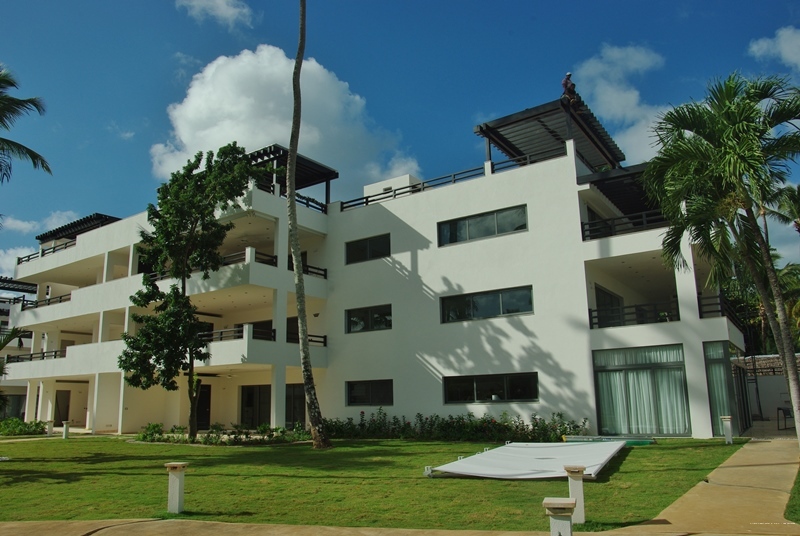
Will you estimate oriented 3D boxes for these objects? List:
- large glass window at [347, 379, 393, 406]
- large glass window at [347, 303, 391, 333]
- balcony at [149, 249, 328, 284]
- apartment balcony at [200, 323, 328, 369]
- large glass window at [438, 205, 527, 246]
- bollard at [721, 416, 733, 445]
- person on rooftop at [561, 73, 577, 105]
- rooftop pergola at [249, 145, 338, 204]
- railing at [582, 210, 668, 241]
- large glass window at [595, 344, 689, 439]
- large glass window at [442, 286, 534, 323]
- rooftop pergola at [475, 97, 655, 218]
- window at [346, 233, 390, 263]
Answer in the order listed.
[{"bbox_3d":[-1.342,5.606,24.873,2.700,1.102,0.160,-10,-15,34],"label":"large glass window"},{"bbox_3d":[-1.367,2.291,24.802,2.551,1.073,0.140,-10,-16,32],"label":"large glass window"},{"bbox_3d":[-8.287,0.927,27.752,8.250,1.570,4.800,-10,-15,34],"label":"balcony"},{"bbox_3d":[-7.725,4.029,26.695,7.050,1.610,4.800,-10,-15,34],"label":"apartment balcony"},{"bbox_3d":[3.297,-1.645,22.532,3.939,1.068,0.140,-10,-16,32],"label":"large glass window"},{"bbox_3d":[9.176,4.555,15.606,0.270,0.750,0.270,-10,-16,32],"label":"bollard"},{"bbox_3d":[6.329,-6.743,20.900,0.500,1.100,0.500,-10,-16,32],"label":"person on rooftop"},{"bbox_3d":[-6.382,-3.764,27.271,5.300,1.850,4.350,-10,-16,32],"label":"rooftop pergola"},{"bbox_3d":[7.931,-1.539,19.662,3.000,0.790,0.120,-10,-15,34],"label":"railing"},{"bbox_3d":[7.921,4.061,18.236,2.750,2.750,0.150,-10,-16,32],"label":"large glass window"},{"bbox_3d":[3.353,1.476,21.778,3.939,1.073,0.140,-10,-16,32],"label":"large glass window"},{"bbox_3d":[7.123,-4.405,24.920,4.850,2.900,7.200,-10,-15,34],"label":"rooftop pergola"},{"bbox_3d":[-1.422,-0.830,25.556,2.551,1.068,0.140,-10,-16,32],"label":"window"}]

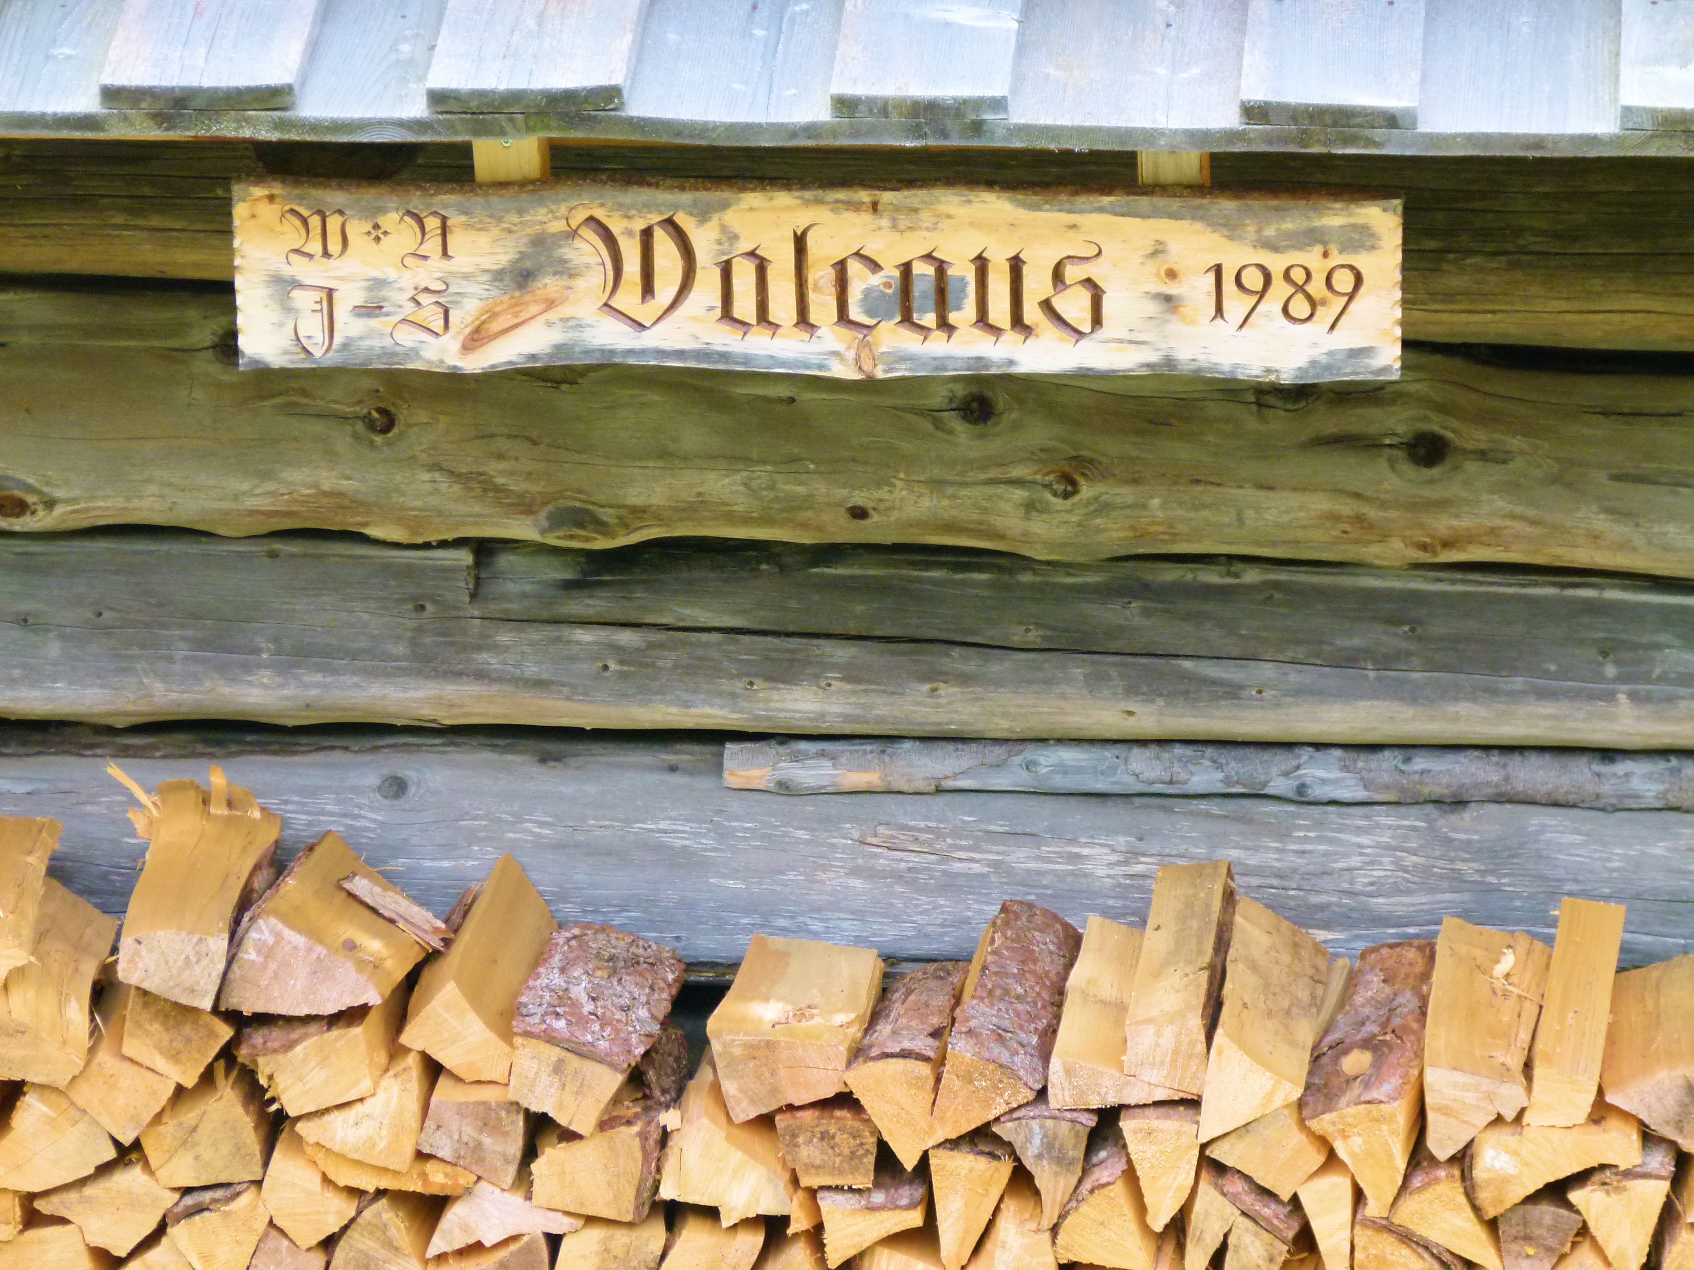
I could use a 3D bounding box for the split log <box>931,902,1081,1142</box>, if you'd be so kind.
[{"bbox_3d":[0.138,0.340,9.074,0.087,0.094,0.340,14,21,3],"label":"split log"}]

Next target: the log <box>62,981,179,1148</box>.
[{"bbox_3d":[-0.632,0.347,9.501,0.074,0.073,0.320,36,17,-10],"label":"log"}]

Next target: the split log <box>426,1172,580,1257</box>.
[{"bbox_3d":[-0.293,0.452,9.506,0.144,0.066,0.320,-10,18,8],"label":"split log"}]

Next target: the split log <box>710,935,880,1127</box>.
[{"bbox_3d":[-0.042,0.341,9.369,0.122,0.092,0.330,2,14,5],"label":"split log"}]

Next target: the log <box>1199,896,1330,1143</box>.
[{"bbox_3d":[0.363,0.334,9.330,0.092,0.110,0.330,2,19,5],"label":"log"}]

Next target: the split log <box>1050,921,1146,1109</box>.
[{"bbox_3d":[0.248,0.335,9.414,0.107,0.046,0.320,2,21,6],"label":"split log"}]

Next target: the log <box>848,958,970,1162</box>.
[{"bbox_3d":[0.054,0.377,9.440,0.079,0.103,0.310,2,14,6],"label":"log"}]

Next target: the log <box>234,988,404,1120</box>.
[{"bbox_3d":[-0.458,0.330,9.478,0.112,0.078,0.320,-11,17,8],"label":"log"}]

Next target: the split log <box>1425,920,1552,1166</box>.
[{"bbox_3d":[0.561,0.354,9.321,0.090,0.090,0.335,2,21,6],"label":"split log"}]

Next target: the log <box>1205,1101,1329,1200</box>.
[{"bbox_3d":[0.377,0.373,9.068,0.093,0.074,0.340,31,20,-3],"label":"log"}]

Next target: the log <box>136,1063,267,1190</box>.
[{"bbox_3d":[-0.537,0.369,9.143,0.104,0.098,0.340,-6,17,4],"label":"log"}]

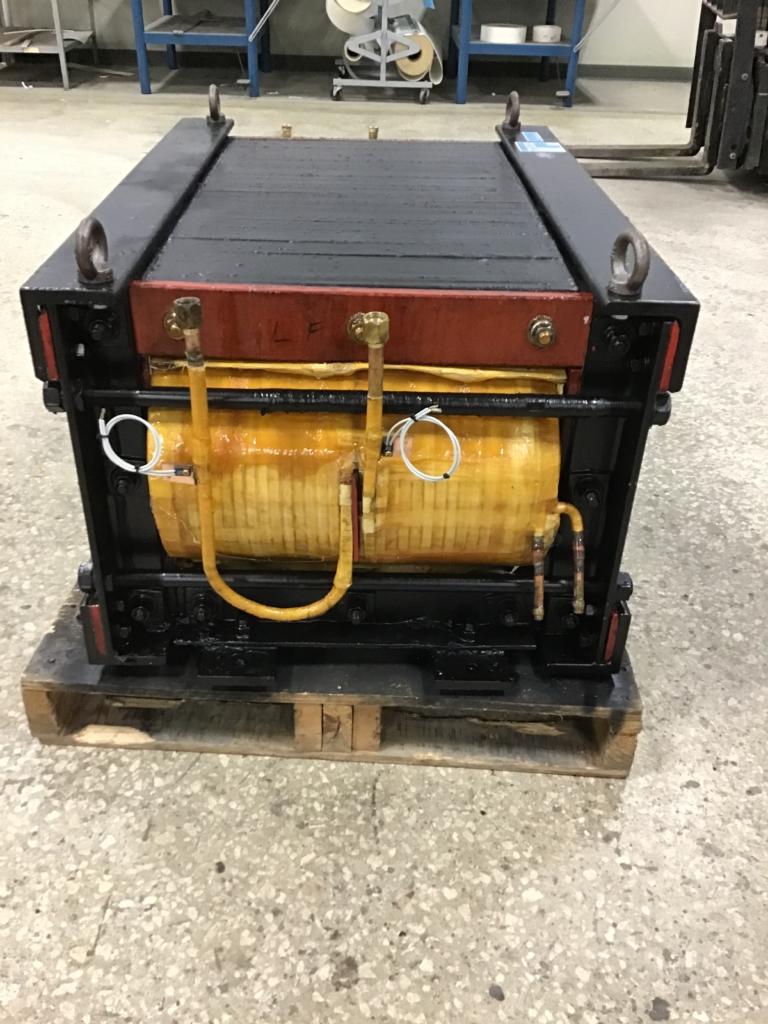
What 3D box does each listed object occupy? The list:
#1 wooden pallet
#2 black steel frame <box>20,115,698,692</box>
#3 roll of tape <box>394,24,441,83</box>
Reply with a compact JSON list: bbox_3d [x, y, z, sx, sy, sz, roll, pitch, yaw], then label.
[{"bbox_3d":[-0.050,0.006,1.676,0.817,0.127,1.050,3,33,1],"label":"wooden pallet"},{"bbox_3d":[-0.035,-0.256,1.477,0.690,0.529,0.960,1,33,-1],"label":"black steel frame"},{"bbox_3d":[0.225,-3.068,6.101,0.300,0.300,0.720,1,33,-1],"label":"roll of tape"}]

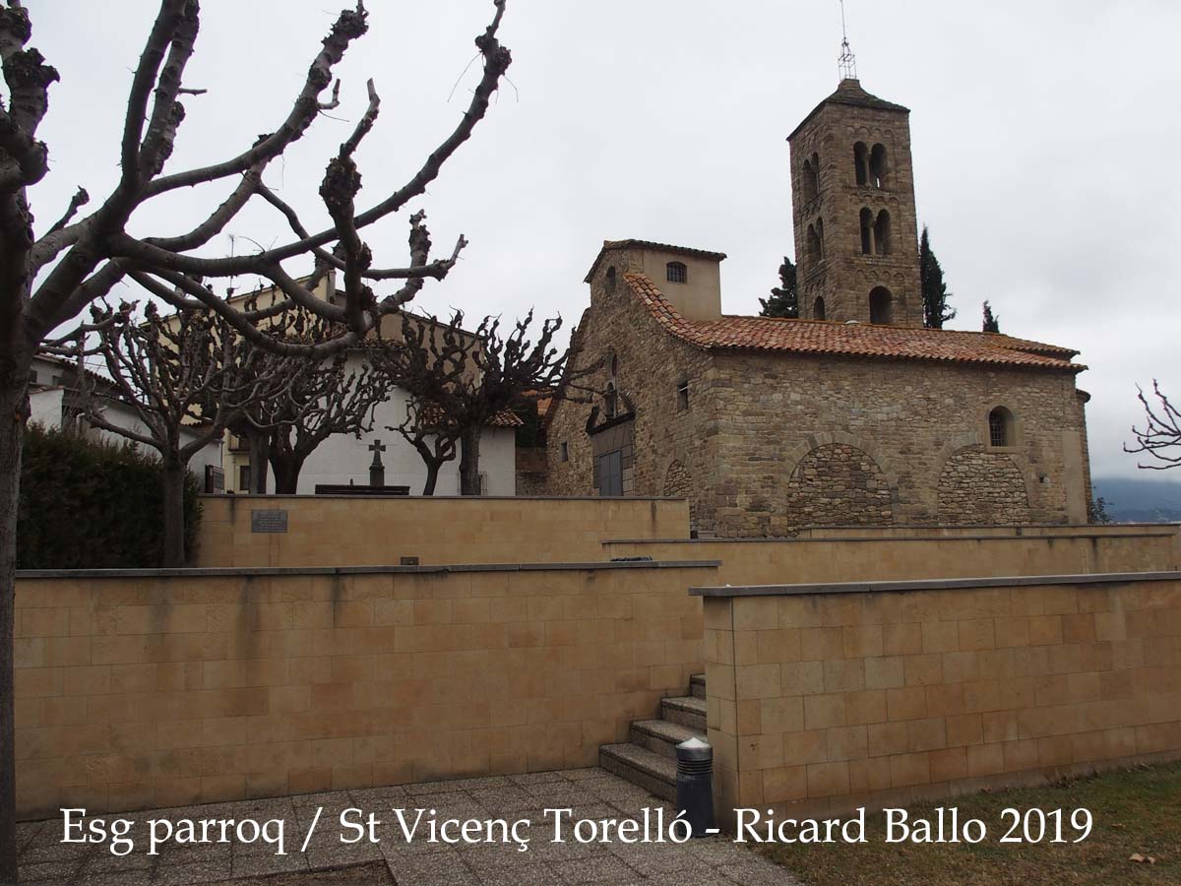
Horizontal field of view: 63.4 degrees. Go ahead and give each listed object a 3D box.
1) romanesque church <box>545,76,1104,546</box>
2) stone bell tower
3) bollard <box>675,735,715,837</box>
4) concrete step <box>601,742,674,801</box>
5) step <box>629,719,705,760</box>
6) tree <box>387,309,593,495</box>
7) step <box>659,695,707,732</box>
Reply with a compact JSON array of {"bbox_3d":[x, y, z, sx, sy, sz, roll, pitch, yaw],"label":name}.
[{"bbox_3d":[6.763,-6.485,31.609,14.000,19.952,14.966,1,-8,-18],"label":"romanesque church"},{"bbox_3d":[11.029,-5.560,39.385,3.656,19.952,3.656,1,-8,-16],"label":"stone bell tower"},{"bbox_3d":[0.649,2.134,5.967,0.232,0.589,0.232,-1,-7,0],"label":"bollard"},{"bbox_3d":[0.523,2.450,7.044,0.303,0.175,1.697,2,-8,-21],"label":"concrete step"},{"bbox_3d":[0.783,2.283,7.155,0.303,0.175,1.697,2,-8,-21],"label":"step"},{"bbox_3d":[-1.918,-0.337,18.202,3.955,4.456,3.560,-1,-7,0],"label":"tree"},{"bbox_3d":[1.042,2.115,7.265,0.303,0.175,1.697,2,-8,-21],"label":"step"}]

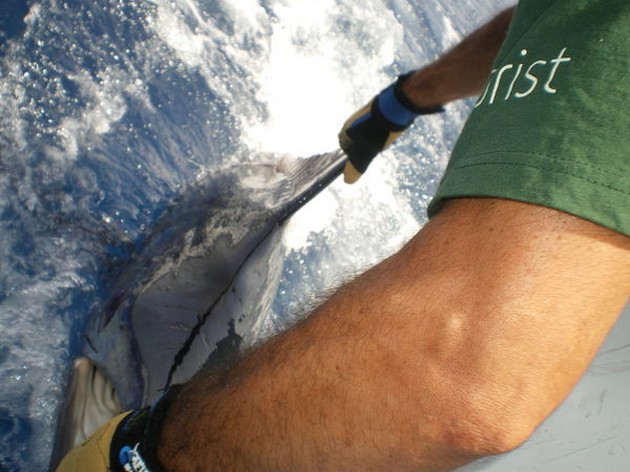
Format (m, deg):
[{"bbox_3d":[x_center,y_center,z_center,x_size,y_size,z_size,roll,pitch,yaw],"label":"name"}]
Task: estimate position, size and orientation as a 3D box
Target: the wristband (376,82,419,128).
[{"bbox_3d":[0.152,-0.233,1.180,0.076,0.036,0.064,49,41,-4],"label":"wristband"}]

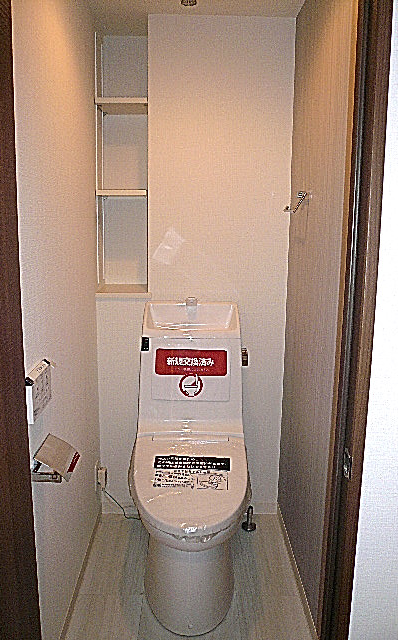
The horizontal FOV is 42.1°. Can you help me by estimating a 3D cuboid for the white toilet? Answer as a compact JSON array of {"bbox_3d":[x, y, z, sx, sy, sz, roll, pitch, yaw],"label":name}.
[{"bbox_3d":[-0.031,0.476,1.899,0.430,0.995,0.800,0,10,-1],"label":"white toilet"}]

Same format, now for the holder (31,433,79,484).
[{"bbox_3d":[-0.369,0.361,1.357,0.100,0.085,0.155,0,10,-1],"label":"holder"}]

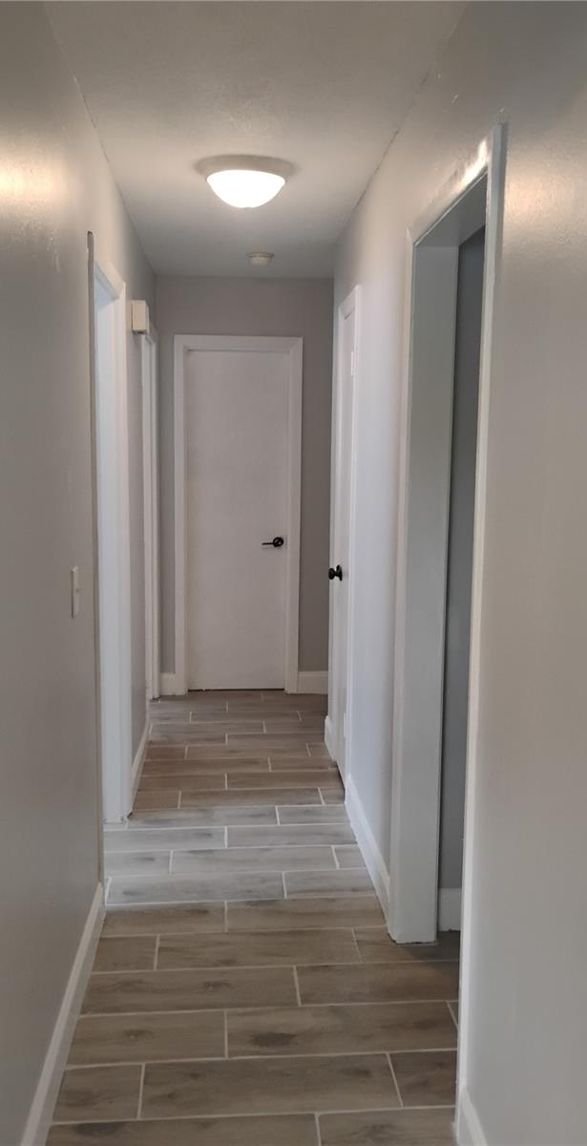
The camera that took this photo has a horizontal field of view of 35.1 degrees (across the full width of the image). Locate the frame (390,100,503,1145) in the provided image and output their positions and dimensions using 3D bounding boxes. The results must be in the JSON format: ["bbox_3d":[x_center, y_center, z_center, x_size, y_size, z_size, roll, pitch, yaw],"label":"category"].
[{"bbox_3d":[0.403,0.125,2.298,0.139,2.095,0.870,0,8,-4],"label":"frame"}]

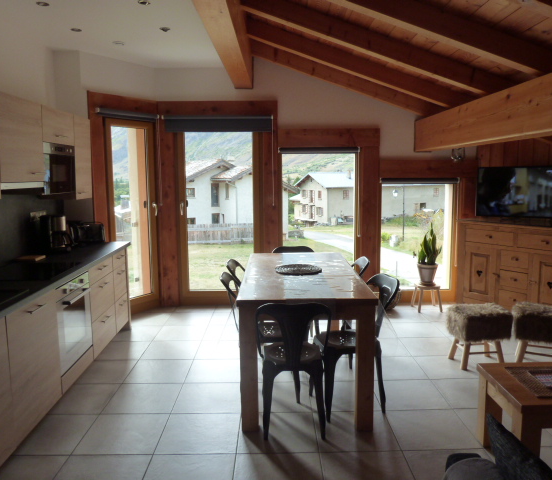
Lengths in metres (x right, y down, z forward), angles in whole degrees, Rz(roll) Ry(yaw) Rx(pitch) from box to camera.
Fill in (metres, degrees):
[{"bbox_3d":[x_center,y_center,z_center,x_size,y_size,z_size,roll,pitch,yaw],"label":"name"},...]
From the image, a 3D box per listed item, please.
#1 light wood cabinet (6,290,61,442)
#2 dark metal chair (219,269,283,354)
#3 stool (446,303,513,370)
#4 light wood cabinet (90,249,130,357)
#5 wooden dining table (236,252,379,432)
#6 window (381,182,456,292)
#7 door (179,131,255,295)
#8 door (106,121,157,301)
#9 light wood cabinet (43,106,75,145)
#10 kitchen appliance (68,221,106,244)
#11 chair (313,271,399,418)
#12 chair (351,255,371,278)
[{"bbox_3d":[-1.709,0.720,2.767,0.580,0.710,0.590,-1,7,-2],"label":"light wood cabinet"},{"bbox_3d":[-0.115,0.656,3.231,0.520,0.830,0.430,0,7,8],"label":"dark metal chair"},{"bbox_3d":[1.608,0.753,3.672,0.400,0.470,0.340,-1,7,-5],"label":"stool"},{"bbox_3d":[-1.726,0.518,4.024,0.580,0.709,1.021,-1,7,-3],"label":"light wood cabinet"},{"bbox_3d":[0.188,0.646,3.569,0.820,0.810,1.640,-1,7,-1],"label":"wooden dining table"},{"bbox_3d":[1.657,-0.029,5.441,0.860,1.240,0.070,-1,7,-1],"label":"window"},{"bbox_3d":[-0.649,-0.326,5.339,0.768,1.886,0.080,-1,7,0],"label":"door"},{"bbox_3d":[-1.571,-0.257,5.092,0.080,2.090,0.655,5,9,36],"label":"door"},{"bbox_3d":[-1.863,-0.877,3.616,0.340,0.263,0.599,-1,7,-3],"label":"light wood cabinet"},{"bbox_3d":[-1.946,-0.066,4.742,0.280,0.195,0.180,-4,8,-27],"label":"kitchen appliance"},{"bbox_3d":[0.507,0.676,3.015,0.520,0.830,0.430,-3,8,-15],"label":"chair"},{"bbox_3d":[0.482,0.574,3.798,0.520,0.830,0.430,-2,8,-11],"label":"chair"}]

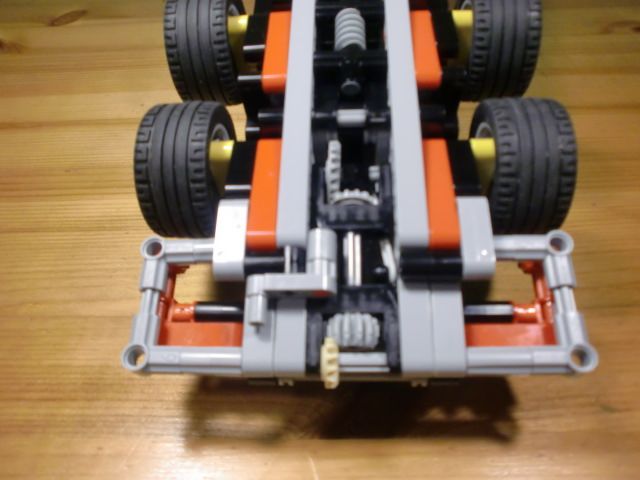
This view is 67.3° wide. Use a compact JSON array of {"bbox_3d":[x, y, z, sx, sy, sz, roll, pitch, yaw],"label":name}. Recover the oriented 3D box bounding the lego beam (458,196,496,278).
[{"bbox_3d":[0.041,-0.001,0.129,0.008,0.008,0.024,0,64,3],"label":"lego beam"}]

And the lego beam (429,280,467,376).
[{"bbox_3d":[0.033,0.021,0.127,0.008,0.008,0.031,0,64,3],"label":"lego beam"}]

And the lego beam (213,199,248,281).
[{"bbox_3d":[-0.023,-0.001,0.133,0.008,0.008,0.024,0,64,3],"label":"lego beam"}]

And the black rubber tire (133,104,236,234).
[{"bbox_3d":[-0.043,-0.023,0.159,0.022,0.043,0.043,0,64,3],"label":"black rubber tire"}]

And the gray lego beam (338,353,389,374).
[{"bbox_3d":[0.011,0.031,0.123,0.013,0.005,0.005,0,64,3],"label":"gray lego beam"}]

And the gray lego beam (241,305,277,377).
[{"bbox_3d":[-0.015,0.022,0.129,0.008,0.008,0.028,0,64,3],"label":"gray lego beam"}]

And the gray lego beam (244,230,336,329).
[{"bbox_3d":[-0.007,0.010,0.127,0.023,0.008,0.025,0,64,3],"label":"gray lego beam"}]

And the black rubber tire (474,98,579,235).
[{"bbox_3d":[0.063,-0.023,0.154,0.022,0.043,0.043,0,64,3],"label":"black rubber tire"}]

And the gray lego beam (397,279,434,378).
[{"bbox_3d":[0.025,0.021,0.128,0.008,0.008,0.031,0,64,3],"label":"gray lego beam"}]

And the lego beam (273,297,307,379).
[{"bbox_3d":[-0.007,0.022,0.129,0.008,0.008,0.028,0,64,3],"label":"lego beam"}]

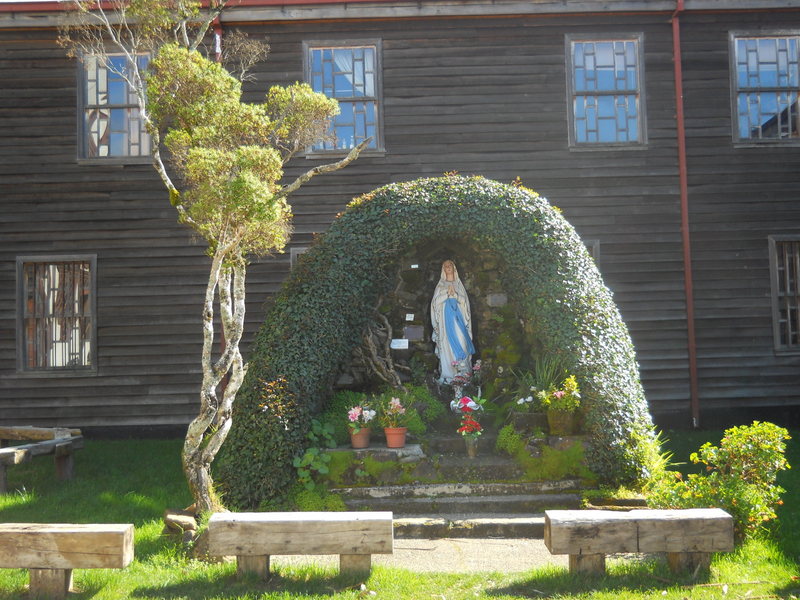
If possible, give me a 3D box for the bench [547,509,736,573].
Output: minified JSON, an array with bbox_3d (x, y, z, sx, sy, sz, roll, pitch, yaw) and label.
[{"bbox_3d":[1.670,1.704,6.004,1.240,0.382,0.310,-2,-3,3],"label":"bench"}]

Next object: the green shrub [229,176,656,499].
[{"bbox_3d":[0.345,0.370,9.294,4.680,3.406,2.000,-2,-3,0],"label":"green shrub"}]

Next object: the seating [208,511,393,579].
[{"bbox_3d":[-0.690,1.771,6.191,1.295,0.398,0.310,-2,-3,1],"label":"seating"}]

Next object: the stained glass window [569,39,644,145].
[{"bbox_3d":[3.750,-3.793,15.546,1.418,2.158,0.130,-2,-3,0],"label":"stained glass window"}]

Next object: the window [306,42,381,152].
[{"bbox_3d":[-1.018,-3.702,15.548,1.428,2.122,0.130,-2,-3,0],"label":"window"}]

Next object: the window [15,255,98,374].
[{"bbox_3d":[-6.137,0.253,15.322,1.425,2.095,0.130,-2,-3,0],"label":"window"}]

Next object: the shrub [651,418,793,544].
[{"bbox_3d":[2.613,1.464,6.971,1.060,0.924,0.950,-2,-3,0],"label":"shrub"}]

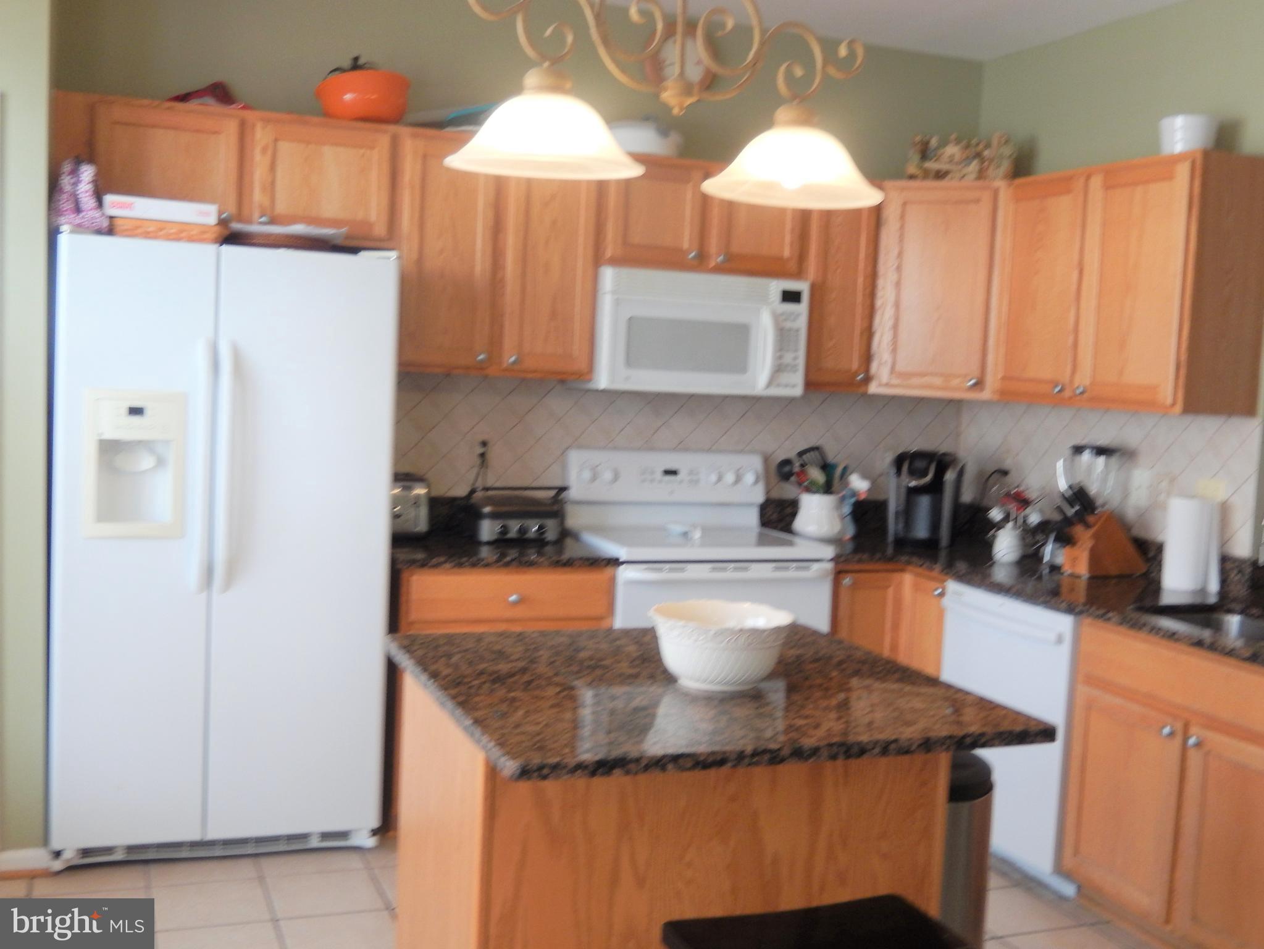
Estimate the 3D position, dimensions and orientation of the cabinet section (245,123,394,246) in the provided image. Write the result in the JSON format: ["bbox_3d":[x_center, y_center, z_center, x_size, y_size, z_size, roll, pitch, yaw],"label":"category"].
[{"bbox_3d":[-0.987,-0.902,4.115,0.430,0.335,0.317,1,6,-21],"label":"cabinet section"}]

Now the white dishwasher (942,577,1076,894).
[{"bbox_3d":[1.387,0.792,4.122,0.613,0.869,0.614,1,5,-22],"label":"white dishwasher"}]

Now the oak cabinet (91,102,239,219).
[{"bbox_3d":[-1.400,-0.910,3.965,0.433,0.359,0.319,1,5,-22],"label":"oak cabinet"}]

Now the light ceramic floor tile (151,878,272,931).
[{"bbox_3d":[-1.135,1.169,3.557,0.299,0.012,0.299,1,5,-22],"label":"light ceramic floor tile"}]

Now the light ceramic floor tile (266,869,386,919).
[{"bbox_3d":[-0.848,1.165,3.647,0.304,0.010,0.308,1,5,-21],"label":"light ceramic floor tile"}]

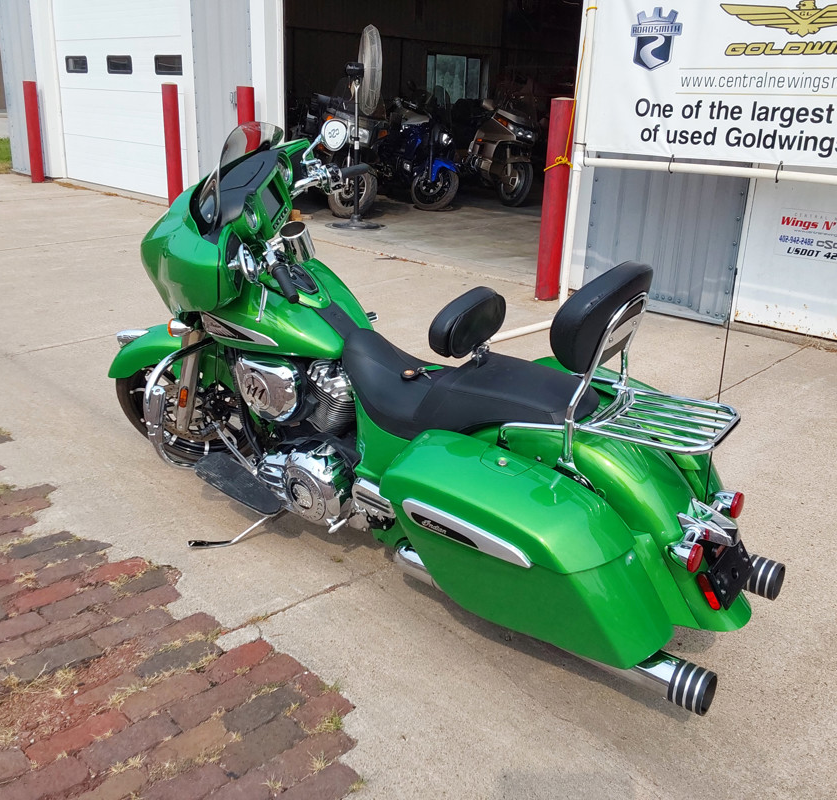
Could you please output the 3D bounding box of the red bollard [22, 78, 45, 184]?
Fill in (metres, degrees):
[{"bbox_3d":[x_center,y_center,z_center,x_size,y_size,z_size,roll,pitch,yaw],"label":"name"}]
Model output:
[{"bbox_3d":[-5.345,-3.720,11.981,0.168,1.330,0.168,-16,26,-42],"label":"red bollard"}]

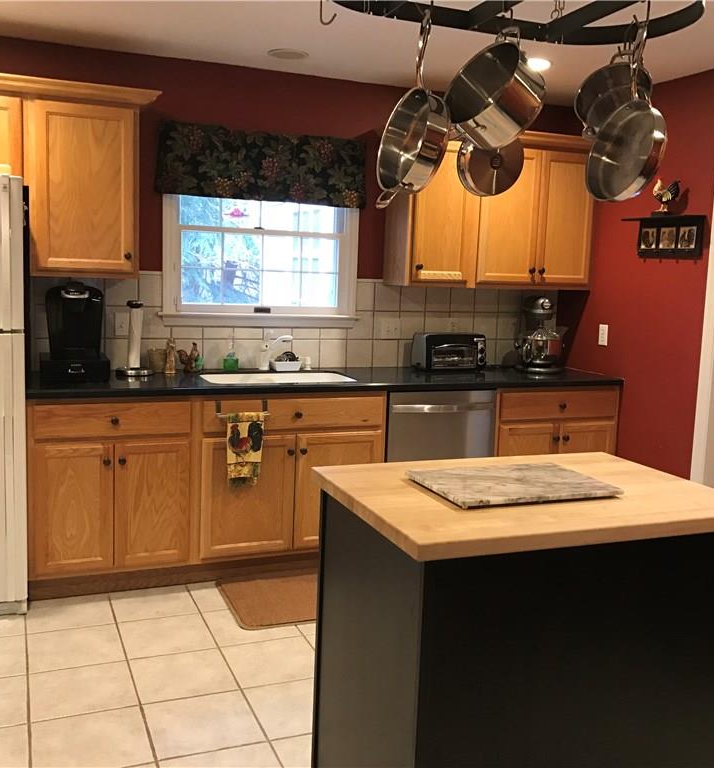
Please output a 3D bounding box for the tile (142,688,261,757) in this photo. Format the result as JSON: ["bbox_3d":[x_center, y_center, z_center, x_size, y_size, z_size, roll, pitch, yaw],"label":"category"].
[{"bbox_3d":[-0.483,1.070,2.610,0.331,0.010,0.331,-1,8,-22],"label":"tile"}]

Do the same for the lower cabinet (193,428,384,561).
[{"bbox_3d":[-0.397,0.461,4.104,0.911,0.614,0.614,-1,8,-22],"label":"lower cabinet"}]

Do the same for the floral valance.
[{"bbox_3d":[-0.454,-1.077,4.124,1.047,0.337,0.111,-1,8,-22],"label":"floral valance"}]

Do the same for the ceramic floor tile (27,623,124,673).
[{"bbox_3d":[-1.065,1.002,3.137,0.332,0.010,0.332,-1,8,-22],"label":"ceramic floor tile"}]

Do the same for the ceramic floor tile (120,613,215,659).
[{"bbox_3d":[-0.745,0.988,3.237,0.330,0.010,0.330,-1,8,-23],"label":"ceramic floor tile"}]

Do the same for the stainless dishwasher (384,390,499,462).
[{"bbox_3d":[0.315,0.437,4.339,0.598,0.868,0.620,-1,8,-22],"label":"stainless dishwasher"}]

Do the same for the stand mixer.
[{"bbox_3d":[1.029,-0.285,4.710,0.267,0.413,0.337,1,8,-6],"label":"stand mixer"}]

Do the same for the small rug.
[{"bbox_3d":[-0.161,0.934,3.699,0.840,0.010,0.556,-1,8,-22],"label":"small rug"}]

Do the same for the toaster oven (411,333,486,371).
[{"bbox_3d":[0.505,-0.176,4.606,0.362,0.197,0.215,-1,8,-23],"label":"toaster oven"}]

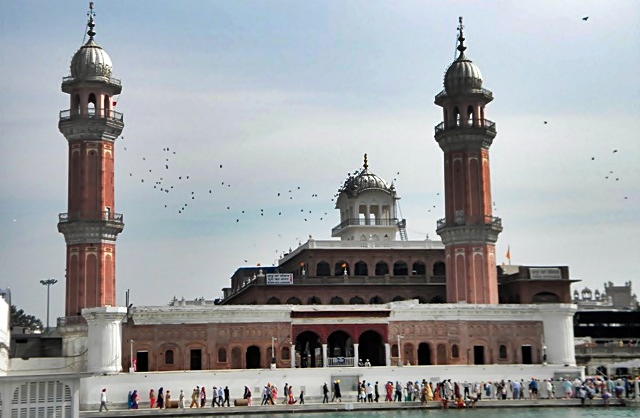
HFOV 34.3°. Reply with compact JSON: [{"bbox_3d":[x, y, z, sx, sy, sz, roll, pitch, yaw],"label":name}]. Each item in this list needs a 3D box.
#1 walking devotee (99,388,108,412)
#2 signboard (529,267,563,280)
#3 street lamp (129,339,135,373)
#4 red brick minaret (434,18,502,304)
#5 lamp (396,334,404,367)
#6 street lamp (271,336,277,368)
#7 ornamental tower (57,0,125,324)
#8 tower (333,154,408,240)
[{"bbox_3d":[-16.312,14.400,78.071,0.720,1.707,0.500,1,-9,-11],"label":"walking devotee"},{"bbox_3d":[29.593,8.498,136.000,4.400,1.450,0.150,1,-9,-11],"label":"signboard"},{"bbox_3d":[-15.857,12.464,87.369,0.500,2.799,0.420,1,-9,-11],"label":"street lamp"},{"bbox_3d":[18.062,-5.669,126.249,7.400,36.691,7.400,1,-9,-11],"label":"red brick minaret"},{"bbox_3d":[7.118,12.558,91.431,0.550,2.844,0.420,1,-9,-11],"label":"lamp"},{"bbox_3d":[-4.008,12.481,89.454,0.500,2.739,0.420,1,-9,-11],"label":"street lamp"},{"bbox_3d":[-26.549,-5.928,119.346,7.400,36.940,7.400,1,-9,-11],"label":"ornamental tower"},{"bbox_3d":[6.603,-1.614,144.886,7.200,12.409,9.000,1,-9,-11],"label":"tower"}]

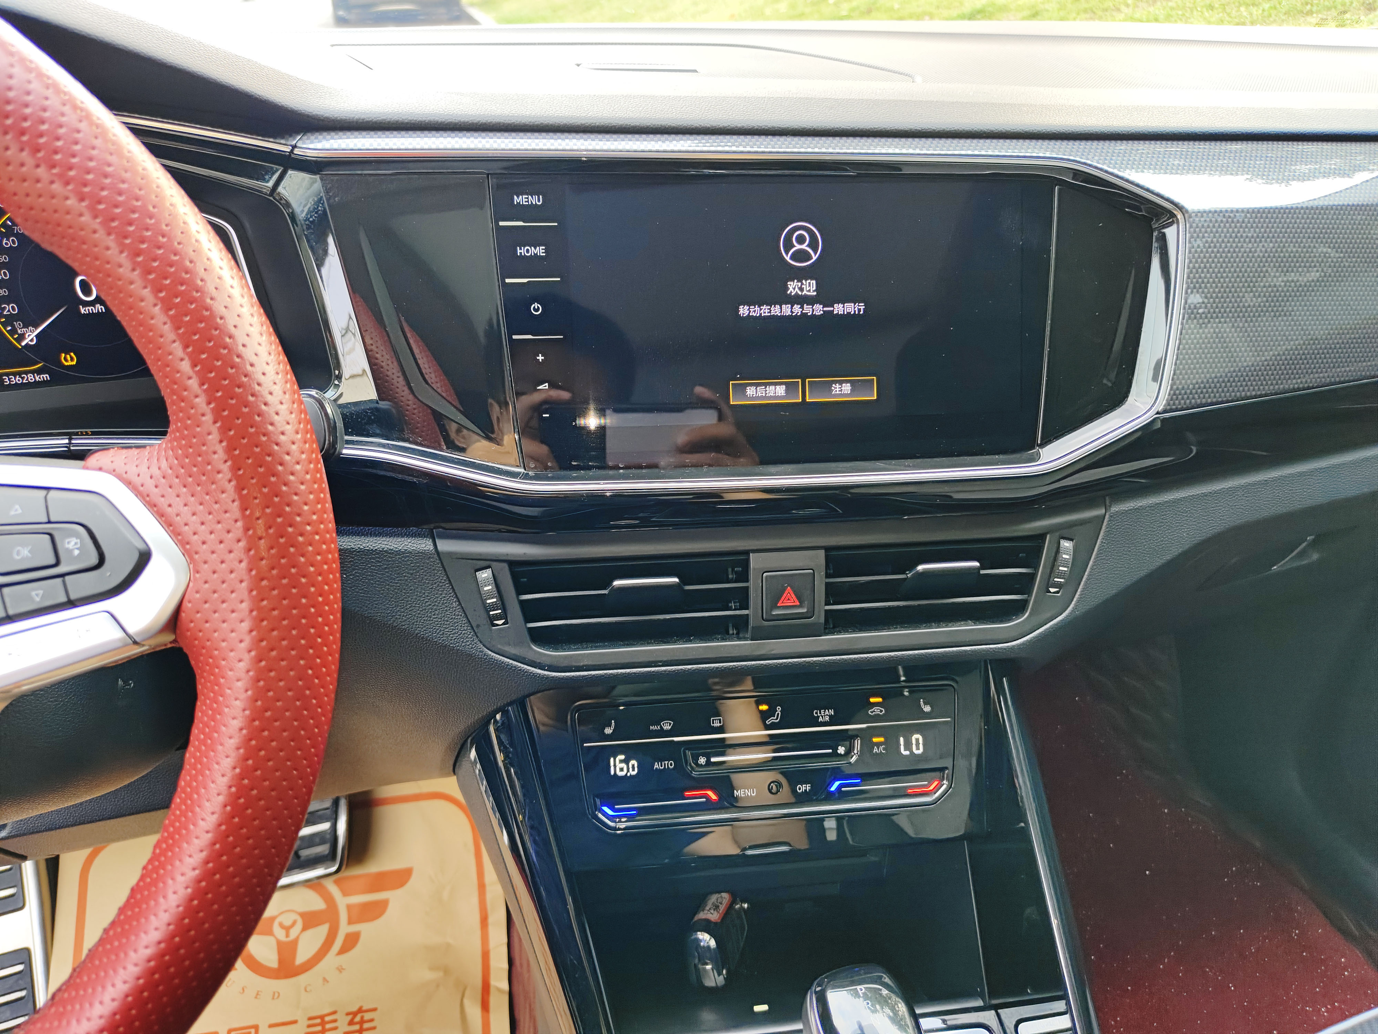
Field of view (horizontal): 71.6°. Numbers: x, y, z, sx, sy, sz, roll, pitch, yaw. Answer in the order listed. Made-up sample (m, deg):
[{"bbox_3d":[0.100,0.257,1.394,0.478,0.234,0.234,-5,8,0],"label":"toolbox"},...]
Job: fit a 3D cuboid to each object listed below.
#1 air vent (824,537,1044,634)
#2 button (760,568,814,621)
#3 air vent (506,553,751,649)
[{"bbox_3d":[0.119,0.032,0.477,0.111,0.043,0.030,-2,9,-7],"label":"air vent"},{"bbox_3d":[0.047,0.037,0.465,0.026,0.024,0.012,-2,8,-7],"label":"button"},{"bbox_3d":[-0.028,0.038,0.460,0.112,0.041,0.030,-2,9,-7],"label":"air vent"}]

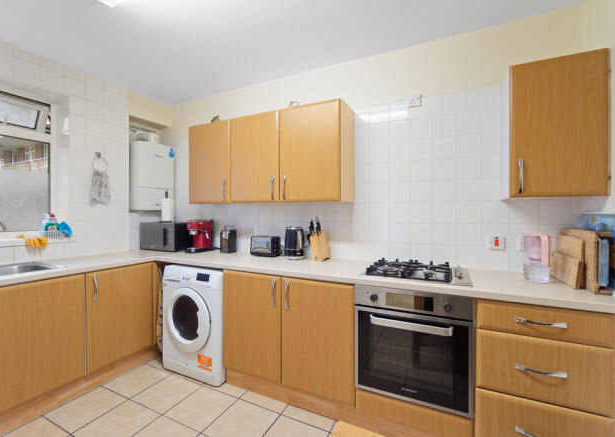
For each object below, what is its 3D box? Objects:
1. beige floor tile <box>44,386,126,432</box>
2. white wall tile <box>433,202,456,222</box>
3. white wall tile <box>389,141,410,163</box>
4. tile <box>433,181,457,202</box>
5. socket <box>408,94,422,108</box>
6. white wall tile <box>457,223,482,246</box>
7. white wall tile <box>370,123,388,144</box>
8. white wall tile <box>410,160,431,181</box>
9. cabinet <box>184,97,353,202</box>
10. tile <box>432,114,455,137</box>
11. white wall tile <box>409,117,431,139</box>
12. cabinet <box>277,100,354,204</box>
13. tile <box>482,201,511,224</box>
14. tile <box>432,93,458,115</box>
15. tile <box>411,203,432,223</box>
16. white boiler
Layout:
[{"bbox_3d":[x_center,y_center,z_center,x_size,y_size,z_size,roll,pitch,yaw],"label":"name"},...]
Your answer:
[{"bbox_3d":[-1.457,1.262,1.813,0.336,0.010,0.336,0,0,26],"label":"beige floor tile"},{"bbox_3d":[0.962,-0.041,1.915,0.150,0.150,0.010,0,0,26],"label":"white wall tile"},{"bbox_3d":[0.693,-0.503,2.061,0.150,0.150,0.010,0,0,26],"label":"white wall tile"},{"bbox_3d":[0.966,-0.197,1.931,0.150,0.150,0.010,0,0,26],"label":"tile"},{"bbox_3d":[0.792,-0.863,2.009,0.084,0.084,0.020,0,1,25],"label":"socket"},{"bbox_3d":[1.099,0.110,1.862,0.149,0.150,0.009,0,0,26],"label":"white wall tile"},{"bbox_3d":[0.560,-0.647,2.107,0.150,0.150,0.010,0,0,26],"label":"white wall tile"},{"bbox_3d":[0.829,-0.348,1.989,0.149,0.150,0.009,0,0,26],"label":"white wall tile"},{"bbox_3d":[-0.375,-0.489,2.389,1.497,0.724,0.325,0,0,26],"label":"cabinet"},{"bbox_3d":[0.965,-0.645,1.912,0.150,0.150,0.010,0,0,26],"label":"tile"},{"bbox_3d":[0.829,-0.652,1.987,0.149,0.150,0.009,0,0,26],"label":"white wall tile"},{"bbox_3d":[0.072,-0.487,2.174,0.505,0.724,0.325,0,0,26],"label":"cabinet"},{"bbox_3d":[1.240,-0.044,1.800,0.150,0.150,0.010,0,0,26],"label":"tile"},{"bbox_3d":[0.968,-0.805,1.927,0.150,0.150,0.010,0,0,26],"label":"tile"},{"bbox_3d":[0.829,-0.046,1.998,0.150,0.150,0.010,0,0,26],"label":"tile"},{"bbox_3d":[-1.746,-0.443,2.974,0.330,0.722,0.420,0,0,26],"label":"white boiler"}]

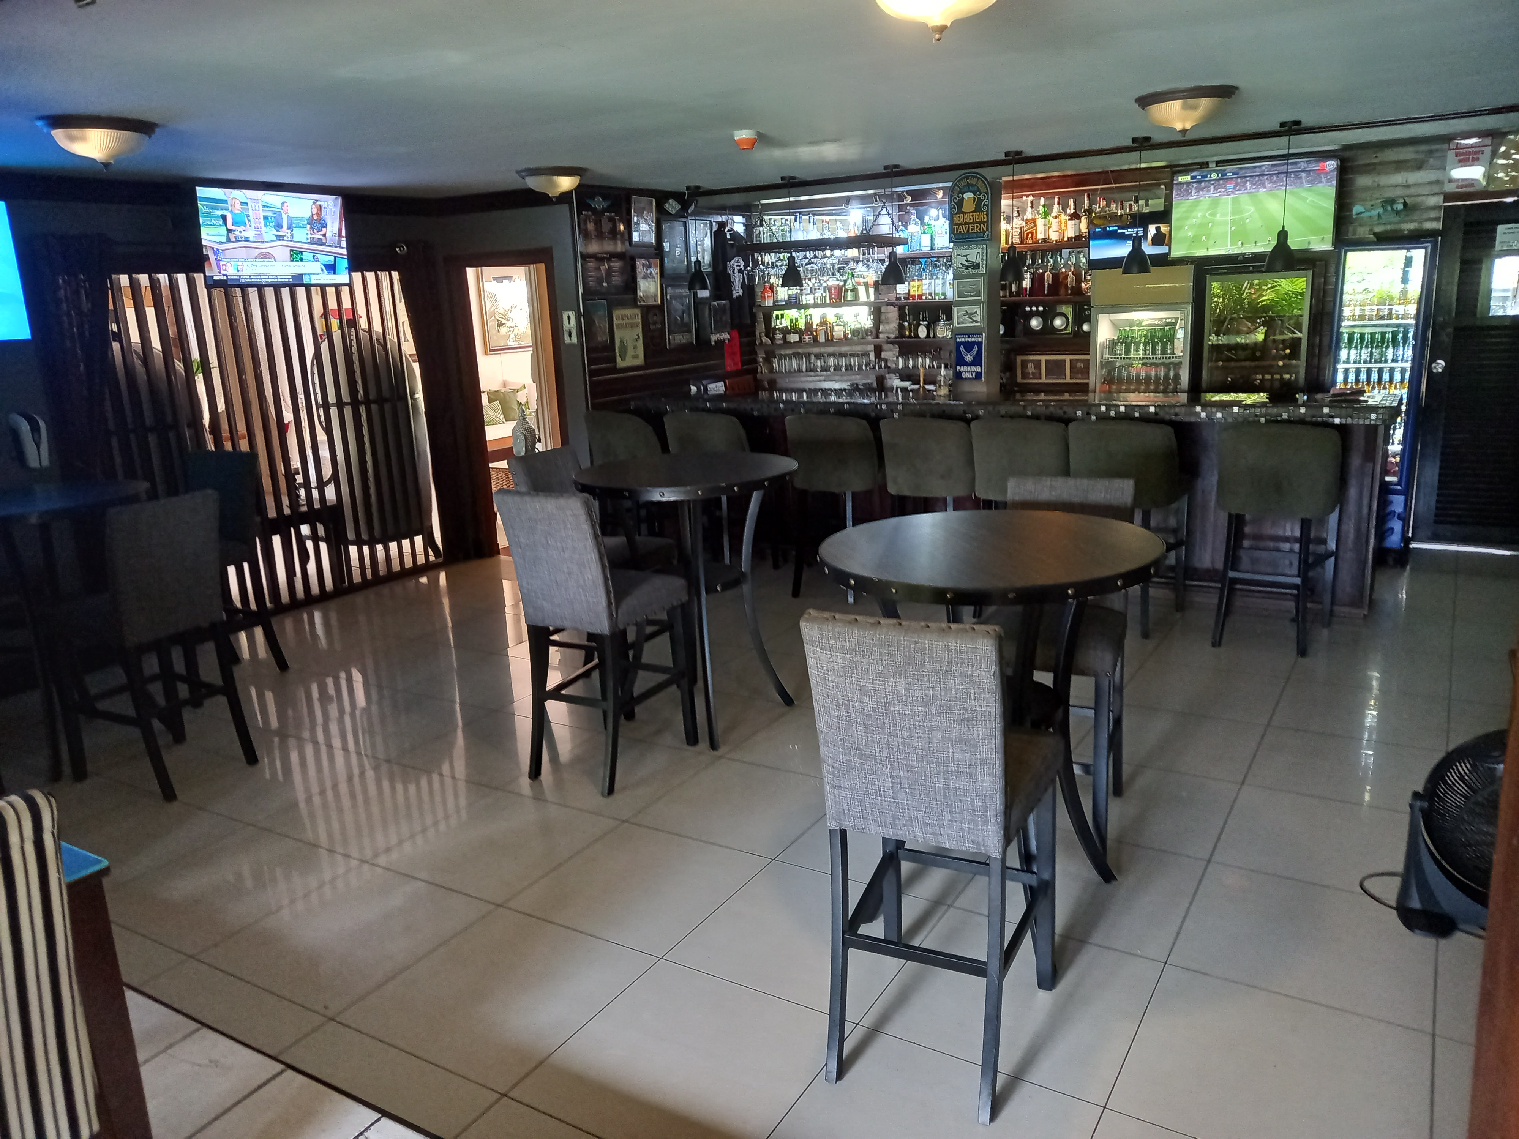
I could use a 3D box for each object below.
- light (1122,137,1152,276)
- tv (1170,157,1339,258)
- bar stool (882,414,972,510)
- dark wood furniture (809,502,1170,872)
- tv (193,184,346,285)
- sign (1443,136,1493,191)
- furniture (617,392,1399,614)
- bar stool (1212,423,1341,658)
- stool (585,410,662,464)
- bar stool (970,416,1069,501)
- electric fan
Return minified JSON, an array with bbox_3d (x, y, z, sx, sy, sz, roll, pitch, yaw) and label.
[{"bbox_3d":[2.169,-2.069,6.276,0.158,0.760,0.158,6,16,31],"label":"light"},{"bbox_3d":[3.094,-2.255,6.906,0.950,0.550,0.070,4,25,28],"label":"tv"},{"bbox_3d":[0.983,-0.342,6.169,0.525,1.070,0.585,6,16,31],"label":"bar stool"},{"bbox_3d":[0.637,0.452,3.068,0.910,1.065,0.910,6,16,31],"label":"dark wood furniture"},{"bbox_3d":[-2.902,-1.990,6.598,0.070,0.560,0.965,12,20,32],"label":"tv"},{"bbox_3d":[4.137,-2.361,6.400,0.205,0.300,0.015,6,16,31],"label":"sign"},{"bbox_3d":[1.208,-0.534,6.904,4.780,1.080,0.620,6,16,31],"label":"furniture"},{"bbox_3d":[2.516,-0.192,5.289,0.510,1.070,0.600,6,16,31],"label":"bar stool"},{"bbox_3d":[-0.753,-0.524,7.334,0.510,1.070,0.600,3,15,22],"label":"stool"},{"bbox_3d":[1.469,-0.287,5.828,0.500,1.090,0.600,6,16,31],"label":"bar stool"},{"bbox_3d":[2.012,0.687,2.829,0.550,0.570,0.280,3,15,24],"label":"electric fan"}]

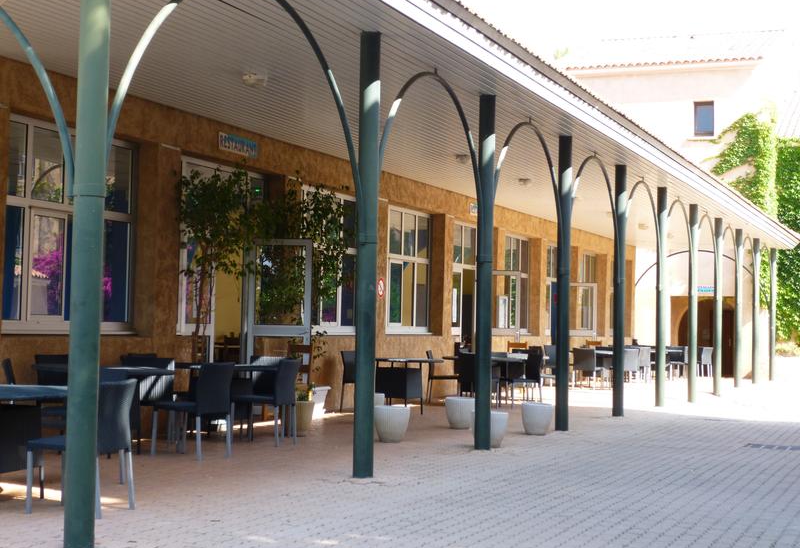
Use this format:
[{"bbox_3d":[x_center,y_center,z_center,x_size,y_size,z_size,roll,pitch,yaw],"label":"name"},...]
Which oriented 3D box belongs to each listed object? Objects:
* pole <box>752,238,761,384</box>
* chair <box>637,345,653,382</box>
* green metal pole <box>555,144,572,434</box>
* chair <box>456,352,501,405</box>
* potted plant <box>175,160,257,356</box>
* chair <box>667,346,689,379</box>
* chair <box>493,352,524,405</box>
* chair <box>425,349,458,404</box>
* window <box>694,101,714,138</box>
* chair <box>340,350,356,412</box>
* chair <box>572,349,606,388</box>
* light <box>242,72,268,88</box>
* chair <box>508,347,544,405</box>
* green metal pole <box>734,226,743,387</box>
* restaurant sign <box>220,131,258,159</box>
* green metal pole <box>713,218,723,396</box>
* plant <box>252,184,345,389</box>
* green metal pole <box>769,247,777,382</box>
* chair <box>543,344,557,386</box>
[{"bbox_3d":[8.743,0.916,36.375,0.158,3.547,0.158,0,-2,20],"label":"pole"},{"bbox_3d":[5.795,2.166,35.200,0.470,0.860,0.560,0,-2,21],"label":"chair"},{"bbox_3d":[1.979,0.121,17.847,0.158,3.535,0.158,0,-2,20],"label":"green metal pole"},{"bbox_3d":[1.264,1.620,23.044,0.530,0.830,0.455,0,-2,20],"label":"chair"},{"bbox_3d":[-1.971,0.266,15.874,0.800,2.872,0.820,1,-2,0],"label":"potted plant"},{"bbox_3d":[7.195,2.291,38.181,0.530,0.830,0.455,0,-2,20],"label":"chair"},{"bbox_3d":[1.755,1.640,23.179,0.530,0.830,0.455,0,-2,20],"label":"chair"},{"bbox_3d":[0.705,1.592,22.710,0.530,0.830,0.455,1,-2,9],"label":"chair"},{"bbox_3d":[8.399,-4.289,40.800,0.560,0.990,0.130,0,-2,20],"label":"window"},{"bbox_3d":[-0.468,1.473,20.156,0.530,0.830,0.455,0,-2,24],"label":"chair"},{"bbox_3d":[4.014,2.013,31.500,0.470,0.860,0.560,0,-2,27],"label":"chair"},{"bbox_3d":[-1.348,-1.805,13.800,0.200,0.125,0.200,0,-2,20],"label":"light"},{"bbox_3d":[1.916,1.564,22.400,0.530,0.900,0.450,2,-2,-16],"label":"chair"},{"bbox_3d":[7.593,0.777,33.148,0.160,3.558,0.160,0,-2,20],"label":"green metal pole"},{"bbox_3d":[-1.926,-1.537,17.703,0.030,0.195,1.000,0,-2,20],"label":"restaurant sign"},{"bbox_3d":[6.498,0.682,30.200,0.158,3.610,0.158,0,-2,20],"label":"green metal pole"},{"bbox_3d":[-1.184,0.335,17.844,0.980,2.911,1.050,1,-2,0],"label":"plant"},{"bbox_3d":[10.064,1.077,39.884,0.160,3.558,0.160,0,-2,20],"label":"green metal pole"},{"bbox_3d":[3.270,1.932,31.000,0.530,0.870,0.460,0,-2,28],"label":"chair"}]

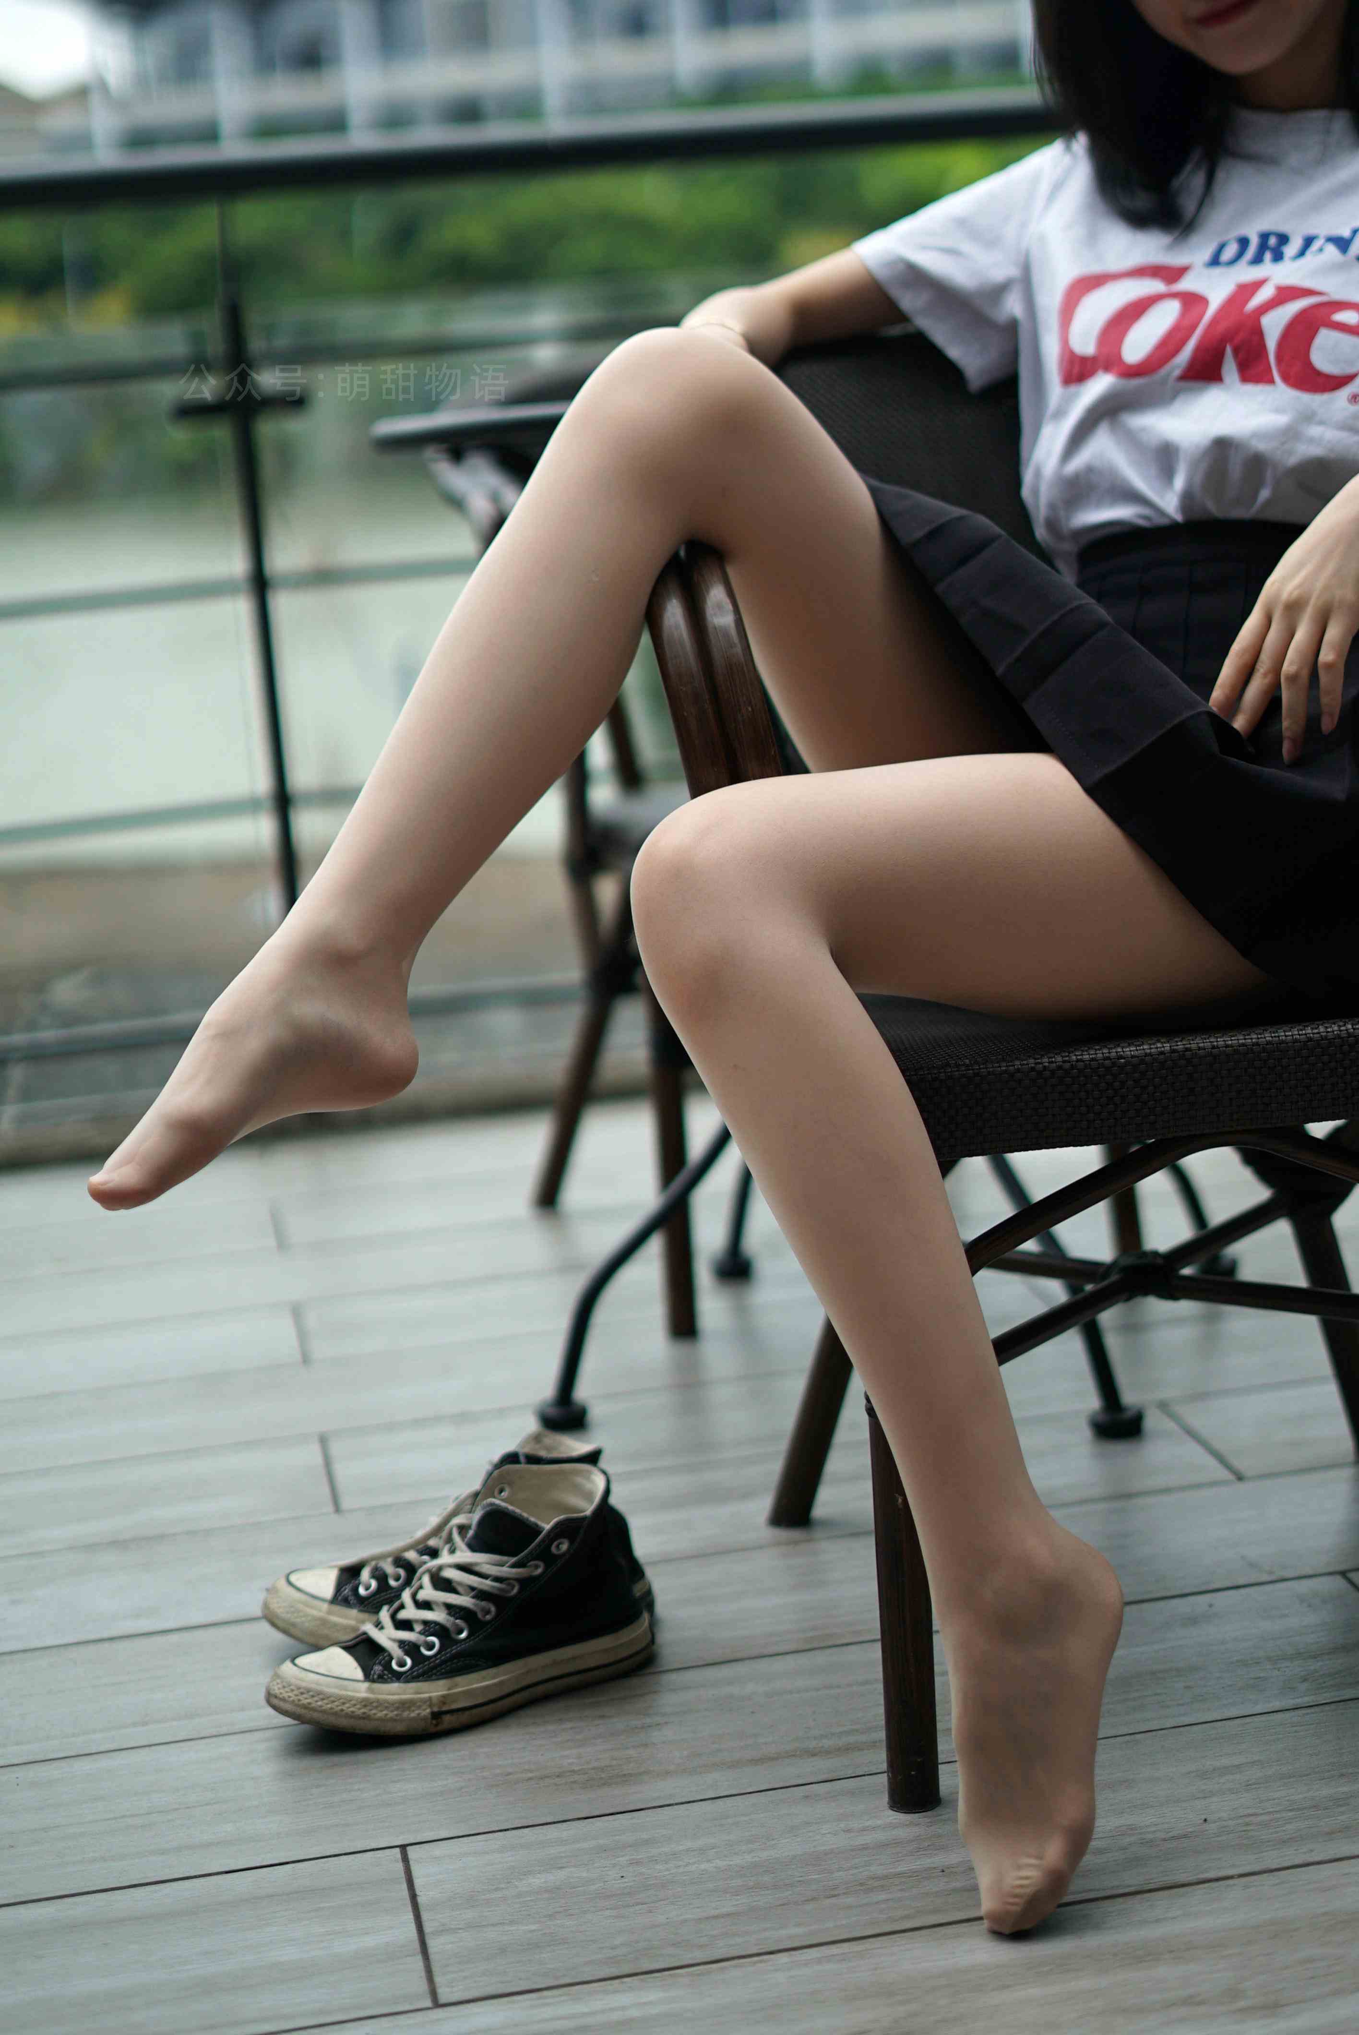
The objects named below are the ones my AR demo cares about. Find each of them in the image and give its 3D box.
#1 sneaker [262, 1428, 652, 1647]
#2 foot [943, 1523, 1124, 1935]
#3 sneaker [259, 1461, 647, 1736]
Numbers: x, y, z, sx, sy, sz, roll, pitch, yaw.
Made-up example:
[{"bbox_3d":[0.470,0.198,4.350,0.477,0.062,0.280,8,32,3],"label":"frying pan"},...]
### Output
[{"bbox_3d":[-0.157,0.354,1.942,0.262,0.135,0.093,-4,13,-3],"label":"sneaker"},{"bbox_3d":[0.197,0.390,1.552,0.085,0.230,0.095,9,-16,25],"label":"foot"},{"bbox_3d":[-0.144,0.376,1.843,0.260,0.135,0.093,-8,14,-19],"label":"sneaker"}]

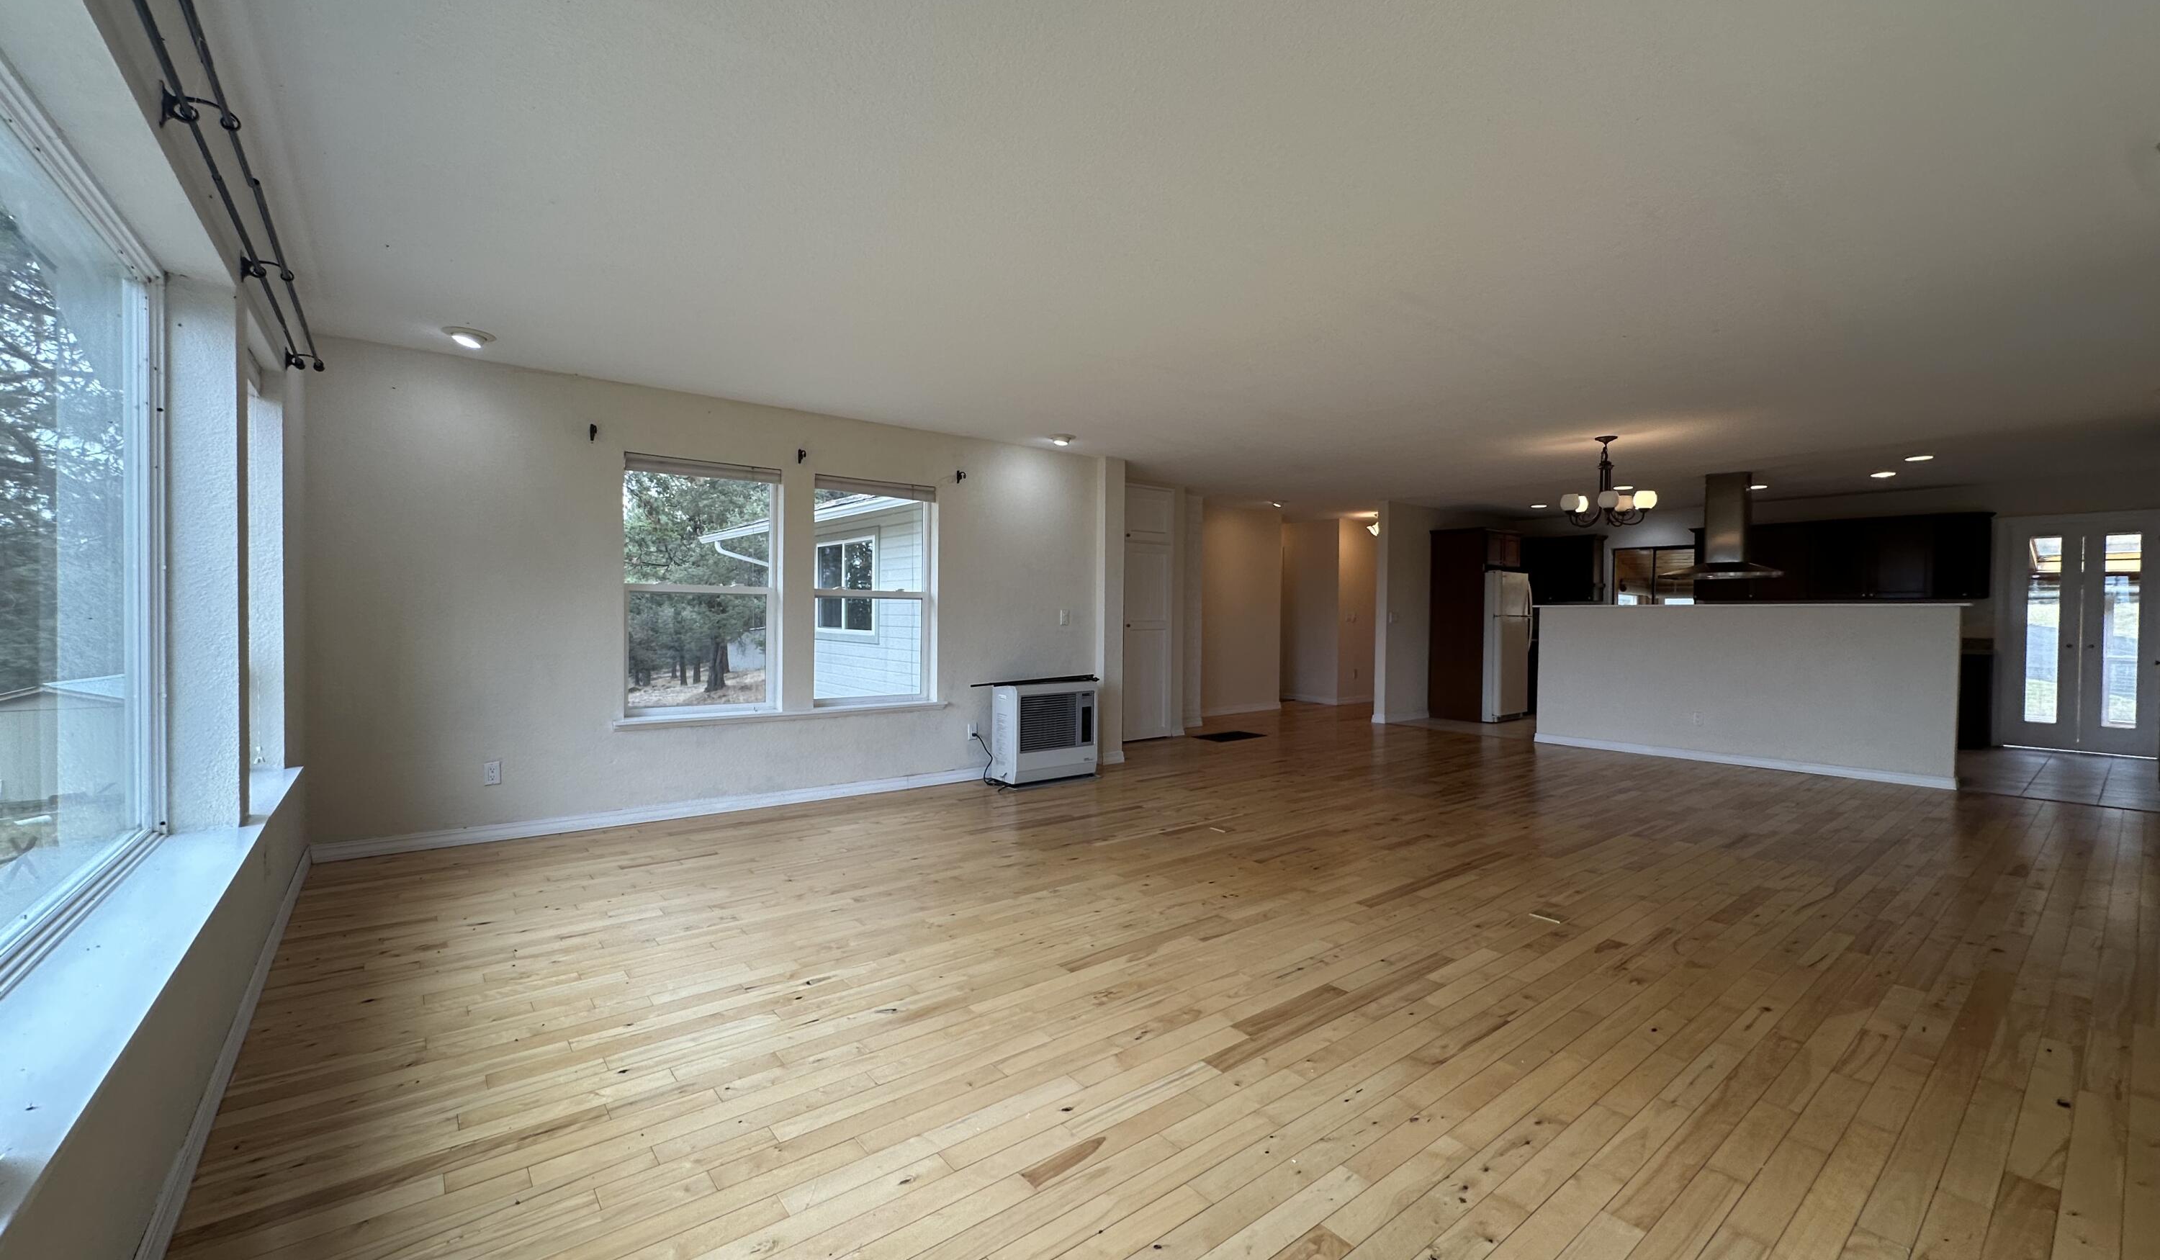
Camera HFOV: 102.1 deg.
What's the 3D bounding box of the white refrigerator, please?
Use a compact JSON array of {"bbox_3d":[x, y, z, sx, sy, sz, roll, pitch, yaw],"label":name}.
[{"bbox_3d":[4.731,0.191,10.270,0.730,1.700,0.750,0,1,-38],"label":"white refrigerator"}]

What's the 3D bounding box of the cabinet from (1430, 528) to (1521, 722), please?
[{"bbox_3d":[4.662,-0.051,10.319,0.930,2.180,0.650,0,1,-38],"label":"cabinet"}]

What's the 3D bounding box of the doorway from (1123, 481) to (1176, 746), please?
[{"bbox_3d":[0.637,-0.161,8.404,0.700,2.420,0.120,0,1,-38],"label":"doorway"}]

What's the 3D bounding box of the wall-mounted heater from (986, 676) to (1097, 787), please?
[{"bbox_3d":[-0.259,0.730,6.312,0.710,0.700,0.320,0,1,-38],"label":"wall-mounted heater"}]

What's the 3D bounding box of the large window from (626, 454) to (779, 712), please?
[{"bbox_3d":[-2.182,-0.239,5.084,0.860,1.458,0.120,0,1,-38],"label":"large window"}]

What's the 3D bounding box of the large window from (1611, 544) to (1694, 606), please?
[{"bbox_3d":[6.979,-0.497,10.616,0.120,0.990,0.920,0,1,-38],"label":"large window"}]

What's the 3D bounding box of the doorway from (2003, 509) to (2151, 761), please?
[{"bbox_3d":[9.022,0.054,7.891,0.140,2.110,0.940,0,1,-38],"label":"doorway"}]

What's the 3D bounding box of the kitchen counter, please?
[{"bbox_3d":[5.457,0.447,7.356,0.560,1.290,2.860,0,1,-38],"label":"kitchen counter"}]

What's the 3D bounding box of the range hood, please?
[{"bbox_3d":[5.498,-0.874,7.423,0.500,0.890,0.740,0,1,-38],"label":"range hood"}]

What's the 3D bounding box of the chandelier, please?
[{"bbox_3d":[3.672,-1.022,6.104,0.570,0.620,0.570,0,1,-38],"label":"chandelier"}]

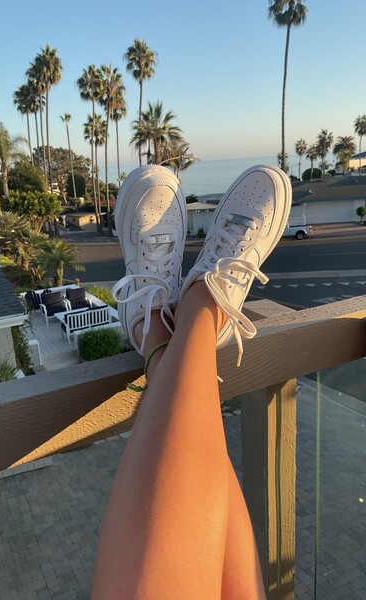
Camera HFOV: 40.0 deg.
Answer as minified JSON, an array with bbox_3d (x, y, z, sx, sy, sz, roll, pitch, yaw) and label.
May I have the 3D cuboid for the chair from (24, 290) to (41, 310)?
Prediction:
[{"bbox_3d":[-4.887,0.050,16.600,0.720,0.820,0.680,-11,17,-25],"label":"chair"}]

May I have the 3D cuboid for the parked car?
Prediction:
[{"bbox_3d":[7.911,-5.741,40.808,4.900,1.660,1.750,-4,15,-4],"label":"parked car"}]

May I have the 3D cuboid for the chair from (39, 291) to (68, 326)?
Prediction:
[{"bbox_3d":[-4.031,0.236,15.779,0.720,0.850,0.800,-11,17,-25],"label":"chair"}]

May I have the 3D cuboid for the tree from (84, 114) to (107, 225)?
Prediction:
[{"bbox_3d":[-8.724,-12.636,51.596,2.300,12.078,2.300,-3,15,0],"label":"tree"}]

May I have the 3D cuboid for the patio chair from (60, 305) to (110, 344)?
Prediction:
[{"bbox_3d":[-2.872,0.677,14.701,1.220,0.860,0.700,-12,17,-28],"label":"patio chair"}]

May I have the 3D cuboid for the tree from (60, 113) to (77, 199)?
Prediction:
[{"bbox_3d":[-17.687,-22.380,79.805,2.327,13.908,2.327,-3,15,0],"label":"tree"}]

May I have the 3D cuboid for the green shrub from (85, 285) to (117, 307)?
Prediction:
[{"bbox_3d":[-2.594,-0.016,16.200,0.900,0.800,2.000,-11,17,-25],"label":"green shrub"}]

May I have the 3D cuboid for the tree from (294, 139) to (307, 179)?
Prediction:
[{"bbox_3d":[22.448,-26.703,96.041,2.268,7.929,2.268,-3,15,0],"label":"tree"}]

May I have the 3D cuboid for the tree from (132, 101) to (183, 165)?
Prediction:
[{"bbox_3d":[-2.455,-14.103,53.776,5.172,13.529,5.172,-3,15,0],"label":"tree"}]

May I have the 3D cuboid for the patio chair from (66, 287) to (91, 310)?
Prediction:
[{"bbox_3d":[-3.351,0.094,16.158,0.720,0.850,0.800,-11,17,-25],"label":"patio chair"}]

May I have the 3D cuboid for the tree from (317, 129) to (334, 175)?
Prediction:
[{"bbox_3d":[23.076,-22.169,81.406,2.900,10.642,2.900,-3,15,0],"label":"tree"}]

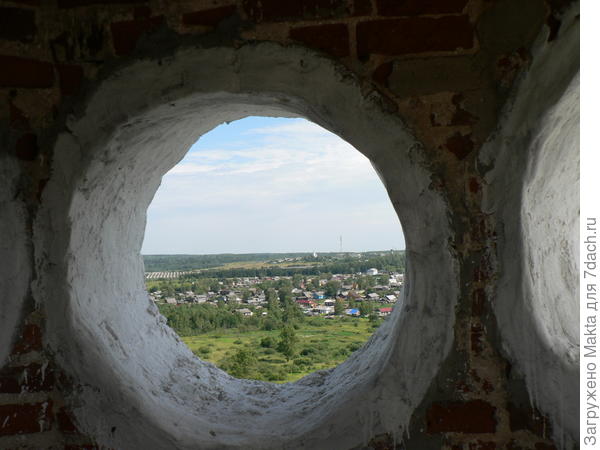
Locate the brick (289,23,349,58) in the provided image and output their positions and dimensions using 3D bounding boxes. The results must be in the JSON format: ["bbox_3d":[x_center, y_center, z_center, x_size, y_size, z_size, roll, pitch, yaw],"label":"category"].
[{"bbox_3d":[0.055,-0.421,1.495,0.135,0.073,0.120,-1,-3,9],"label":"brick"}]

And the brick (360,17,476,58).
[{"bbox_3d":[0.268,-0.422,1.460,0.255,0.073,0.120,-1,-3,9],"label":"brick"}]

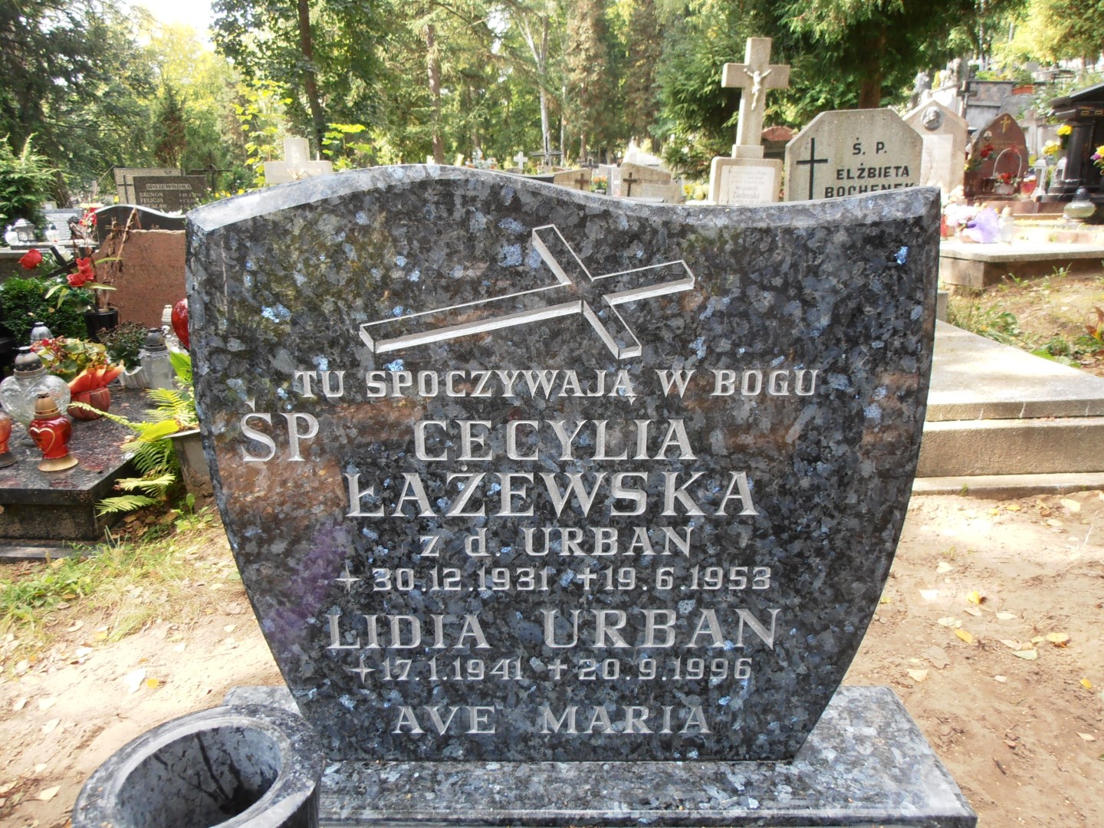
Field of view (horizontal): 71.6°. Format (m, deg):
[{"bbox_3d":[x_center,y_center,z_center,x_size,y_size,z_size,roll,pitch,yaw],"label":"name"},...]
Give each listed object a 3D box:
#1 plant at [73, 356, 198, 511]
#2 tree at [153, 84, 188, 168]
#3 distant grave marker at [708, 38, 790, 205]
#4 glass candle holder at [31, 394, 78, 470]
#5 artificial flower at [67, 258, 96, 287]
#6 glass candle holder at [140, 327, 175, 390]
[{"bbox_3d":[-1.169,0.063,2.200,0.400,0.440,0.400,-1,17,0],"label":"plant"},{"bbox_3d":[-6.963,-4.694,14.406,0.620,2.800,0.620,-1,17,0],"label":"tree"},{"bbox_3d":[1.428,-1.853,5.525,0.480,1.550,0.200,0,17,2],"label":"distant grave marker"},{"bbox_3d":[-1.359,0.043,2.067,0.102,0.208,0.096,-3,17,-9],"label":"glass candle holder"},{"bbox_3d":[-2.151,-0.649,3.500,0.120,0.130,0.110,-8,18,-22],"label":"artificial flower"},{"bbox_3d":[-1.508,-0.212,2.897,0.116,0.220,0.116,-1,17,0],"label":"glass candle holder"}]

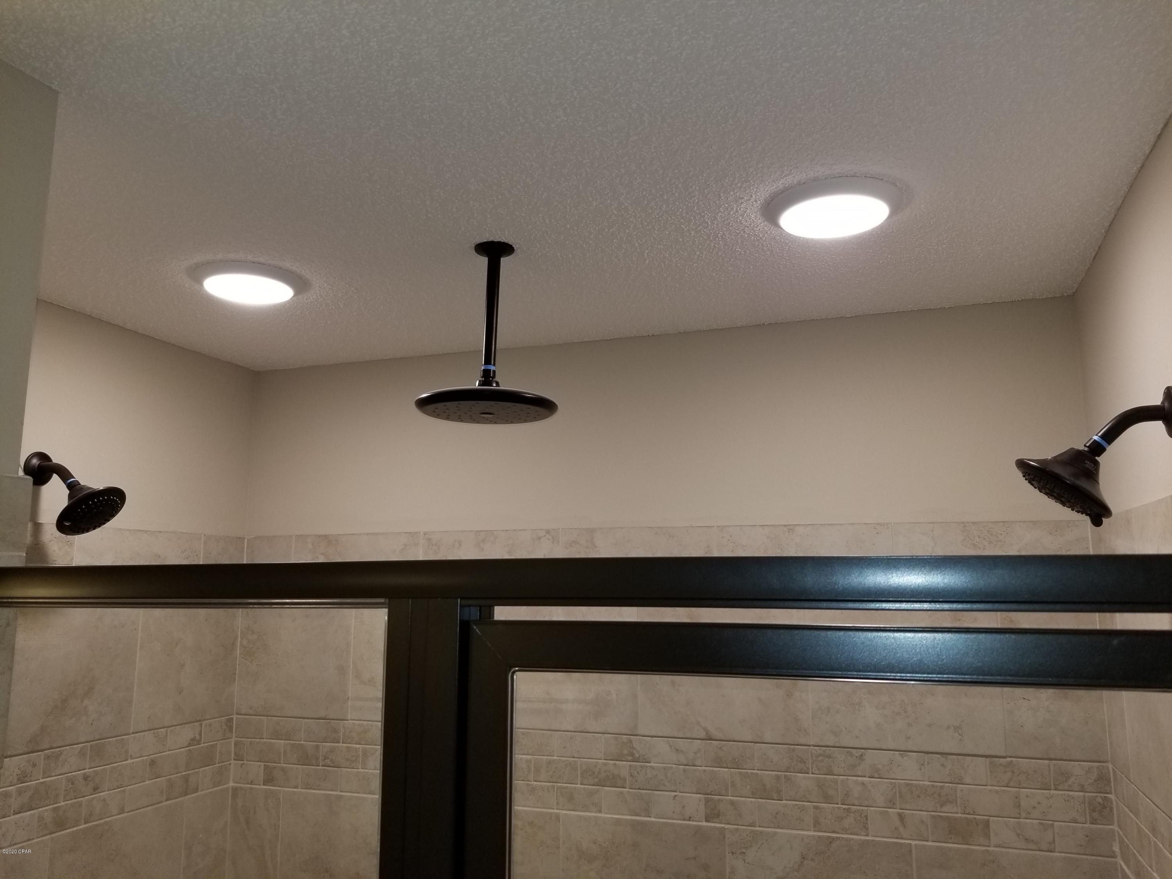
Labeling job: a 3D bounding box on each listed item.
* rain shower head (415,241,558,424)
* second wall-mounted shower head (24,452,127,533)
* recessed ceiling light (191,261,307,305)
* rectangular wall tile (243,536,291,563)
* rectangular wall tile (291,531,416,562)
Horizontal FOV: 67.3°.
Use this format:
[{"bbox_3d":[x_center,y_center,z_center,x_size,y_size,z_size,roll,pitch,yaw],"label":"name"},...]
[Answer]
[{"bbox_3d":[-0.146,-0.169,1.366,0.205,0.265,0.205,0,-9,0],"label":"rain shower head"},{"bbox_3d":[-0.923,0.097,1.587,0.188,0.157,0.121,-3,-10,19],"label":"second wall-mounted shower head"},{"bbox_3d":[-0.585,-0.265,1.532,0.188,0.022,0.188,0,-9,0],"label":"recessed ceiling light"},{"bbox_3d":[-0.757,0.267,2.107,0.136,0.074,0.009,-3,-10,19],"label":"rectangular wall tile"},{"bbox_3d":[-0.529,0.255,2.029,0.338,0.074,0.009,-3,-10,19],"label":"rectangular wall tile"}]

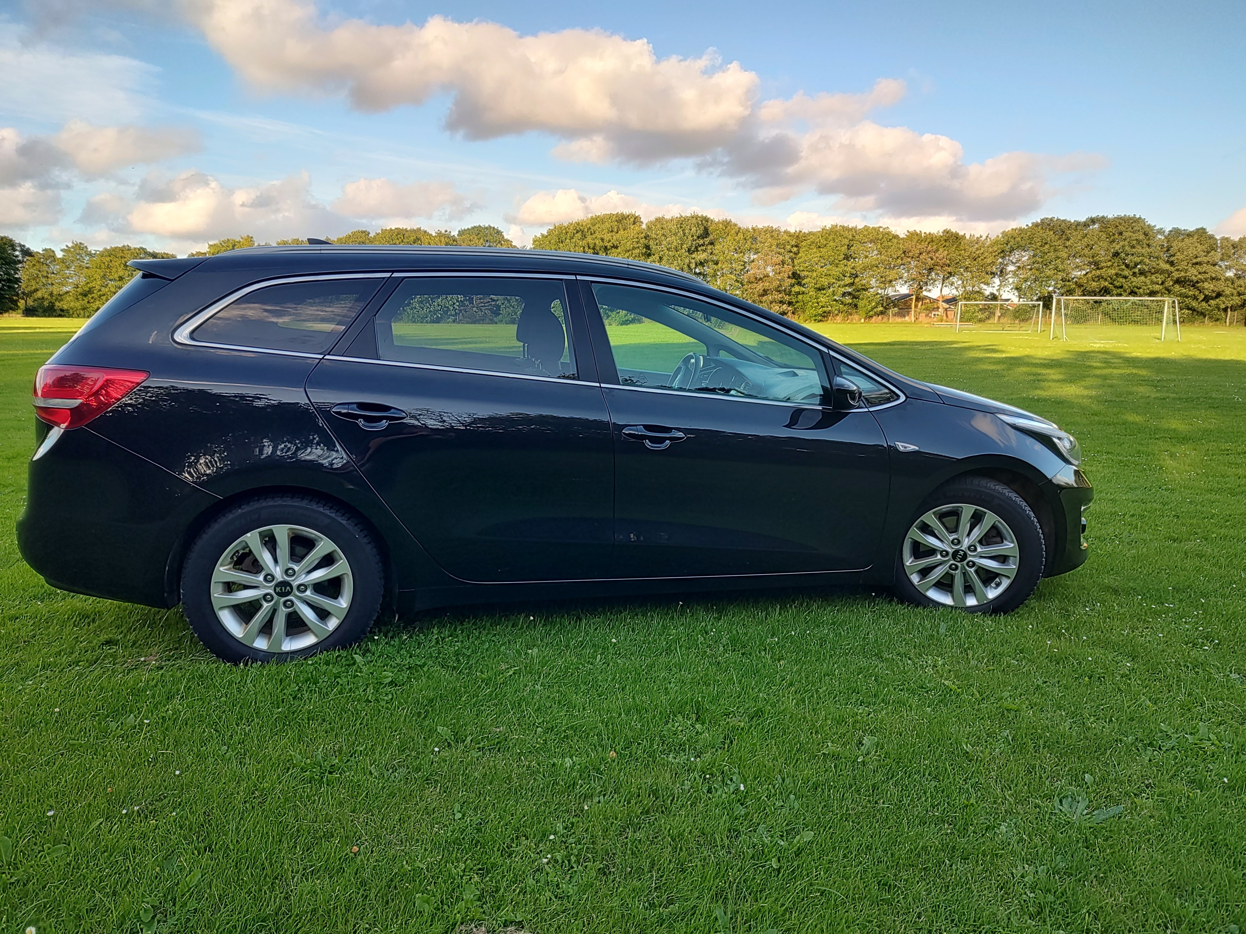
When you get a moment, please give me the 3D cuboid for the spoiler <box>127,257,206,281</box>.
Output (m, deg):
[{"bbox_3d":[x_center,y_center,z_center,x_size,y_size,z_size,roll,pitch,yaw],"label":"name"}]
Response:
[{"bbox_3d":[-1.684,-0.766,3.290,0.330,0.115,1.160,-1,11,-14],"label":"spoiler"}]

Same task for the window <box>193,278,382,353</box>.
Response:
[{"bbox_3d":[-1.099,-0.505,2.740,0.578,0.276,0.055,0,-16,-10],"label":"window"}]

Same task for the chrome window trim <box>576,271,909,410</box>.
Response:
[{"bbox_3d":[0.490,-0.462,3.159,1.314,0.521,0.110,-2,-14,-18],"label":"chrome window trim"}]

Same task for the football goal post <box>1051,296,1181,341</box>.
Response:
[{"bbox_3d":[23.554,-7.059,39.524,5.200,2.100,1.770,2,11,7],"label":"football goal post"}]

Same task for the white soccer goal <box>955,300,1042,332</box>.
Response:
[{"bbox_3d":[25.479,-10.189,56.485,5.200,2.100,1.804,2,11,11],"label":"white soccer goal"}]

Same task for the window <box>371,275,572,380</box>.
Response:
[{"bbox_3d":[-0.498,-0.485,2.852,0.677,0.350,0.045,-1,-9,-14],"label":"window"}]

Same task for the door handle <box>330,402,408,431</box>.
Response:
[{"bbox_3d":[-0.825,-0.167,2.707,0.243,0.090,0.060,-1,7,-14],"label":"door handle"}]

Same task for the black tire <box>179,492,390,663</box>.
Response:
[{"bbox_3d":[-1.148,0.389,2.837,0.626,0.624,0.212,-1,11,-14],"label":"black tire"}]

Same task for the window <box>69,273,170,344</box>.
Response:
[{"bbox_3d":[-1.878,-0.600,3.272,0.120,0.400,1.200,43,-2,-18],"label":"window"}]

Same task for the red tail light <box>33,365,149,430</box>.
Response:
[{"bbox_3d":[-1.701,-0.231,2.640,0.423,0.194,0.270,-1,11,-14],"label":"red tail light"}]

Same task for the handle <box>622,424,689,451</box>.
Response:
[{"bbox_3d":[0.113,-0.104,2.949,0.241,0.090,0.055,-1,11,-14],"label":"handle"}]

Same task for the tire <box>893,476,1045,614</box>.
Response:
[{"bbox_3d":[1.402,0.343,3.458,0.630,0.630,0.210,4,13,19],"label":"tire"}]

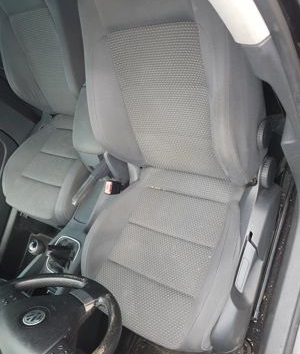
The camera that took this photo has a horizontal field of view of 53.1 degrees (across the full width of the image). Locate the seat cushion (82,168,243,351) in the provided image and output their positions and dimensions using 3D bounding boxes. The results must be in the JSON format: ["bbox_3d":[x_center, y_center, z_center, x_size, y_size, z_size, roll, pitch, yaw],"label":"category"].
[{"bbox_3d":[0.053,0.208,0.980,0.478,0.165,0.515,11,61,33],"label":"seat cushion"}]

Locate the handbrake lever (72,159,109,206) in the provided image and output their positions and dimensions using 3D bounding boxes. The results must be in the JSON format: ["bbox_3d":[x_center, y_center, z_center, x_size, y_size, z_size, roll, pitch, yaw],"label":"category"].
[{"bbox_3d":[-0.218,0.007,1.133,0.036,0.052,0.235,11,55,33],"label":"handbrake lever"}]

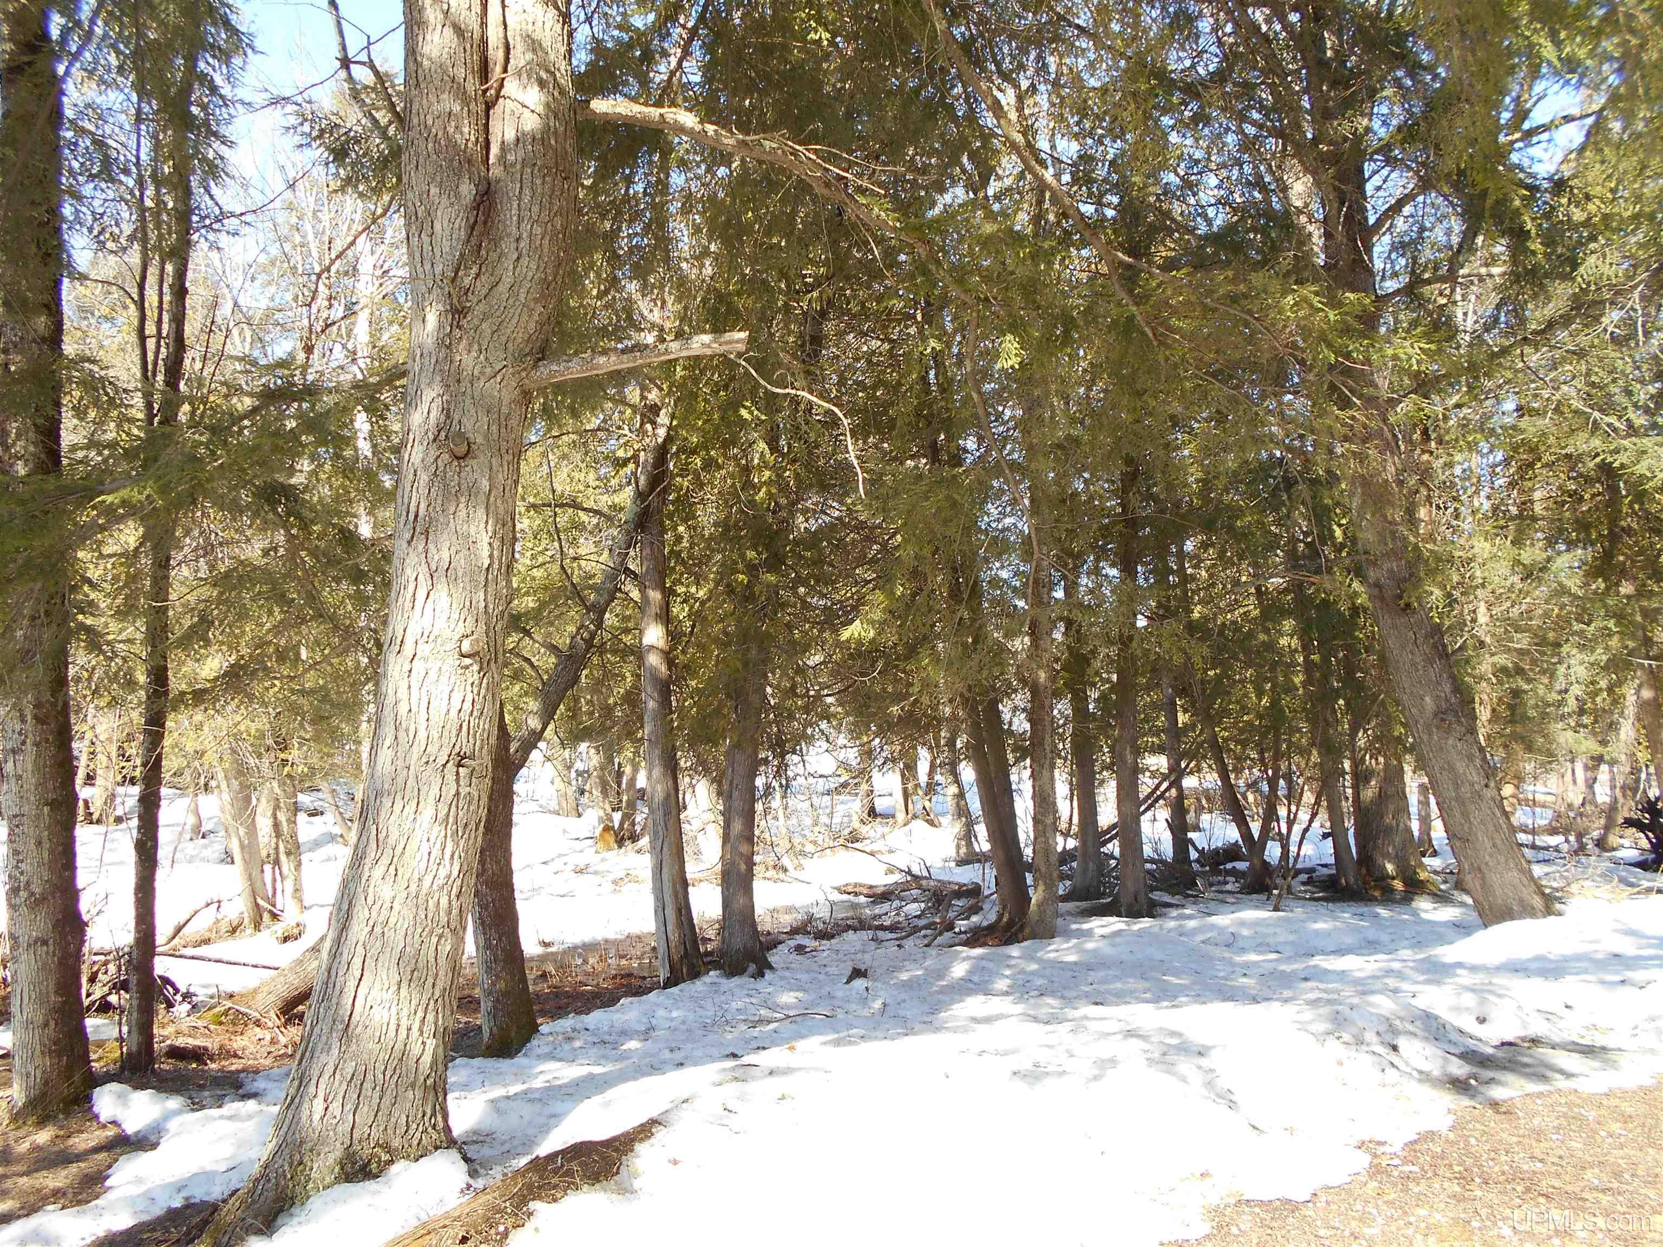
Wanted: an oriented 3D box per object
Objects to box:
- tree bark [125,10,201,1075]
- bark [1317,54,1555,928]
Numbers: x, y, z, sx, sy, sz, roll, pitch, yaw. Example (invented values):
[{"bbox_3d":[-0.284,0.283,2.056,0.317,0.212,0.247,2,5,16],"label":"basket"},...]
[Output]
[{"bbox_3d":[-3.016,-0.440,5.647,0.170,4.847,0.150,2,-5,-28],"label":"tree bark"},{"bbox_3d":[4.350,-1.128,9.207,0.720,6.648,0.580,-12,-5,26],"label":"bark"}]

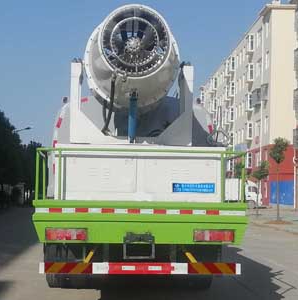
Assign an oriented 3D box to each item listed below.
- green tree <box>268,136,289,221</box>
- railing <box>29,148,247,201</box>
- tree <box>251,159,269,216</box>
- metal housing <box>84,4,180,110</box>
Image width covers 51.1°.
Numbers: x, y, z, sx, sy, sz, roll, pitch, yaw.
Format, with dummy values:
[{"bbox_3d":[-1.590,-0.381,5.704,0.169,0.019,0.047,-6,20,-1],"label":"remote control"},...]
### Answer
[{"bbox_3d":[5.605,1.203,13.400,0.850,3.500,0.850,1,-6,-2],"label":"green tree"},{"bbox_3d":[-0.097,0.304,3.800,2.380,0.620,0.500,1,-6,-2],"label":"railing"},{"bbox_3d":[5.504,1.900,15.400,0.850,2.700,0.850,1,-6,-2],"label":"tree"},{"bbox_3d":[-0.230,-1.318,4.350,1.250,1.250,1.000,1,-9,-5],"label":"metal housing"}]

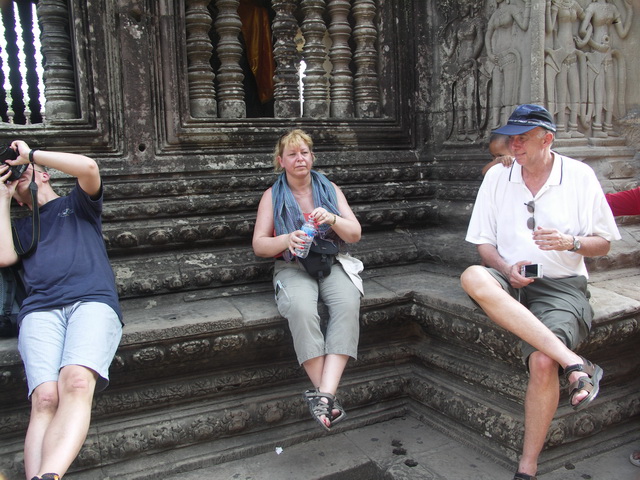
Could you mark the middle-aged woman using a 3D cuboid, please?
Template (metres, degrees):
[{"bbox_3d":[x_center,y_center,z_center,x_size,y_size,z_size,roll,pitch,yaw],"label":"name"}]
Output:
[{"bbox_3d":[-0.040,0.137,2.741,0.550,1.310,0.660,-4,8,-12],"label":"middle-aged woman"}]

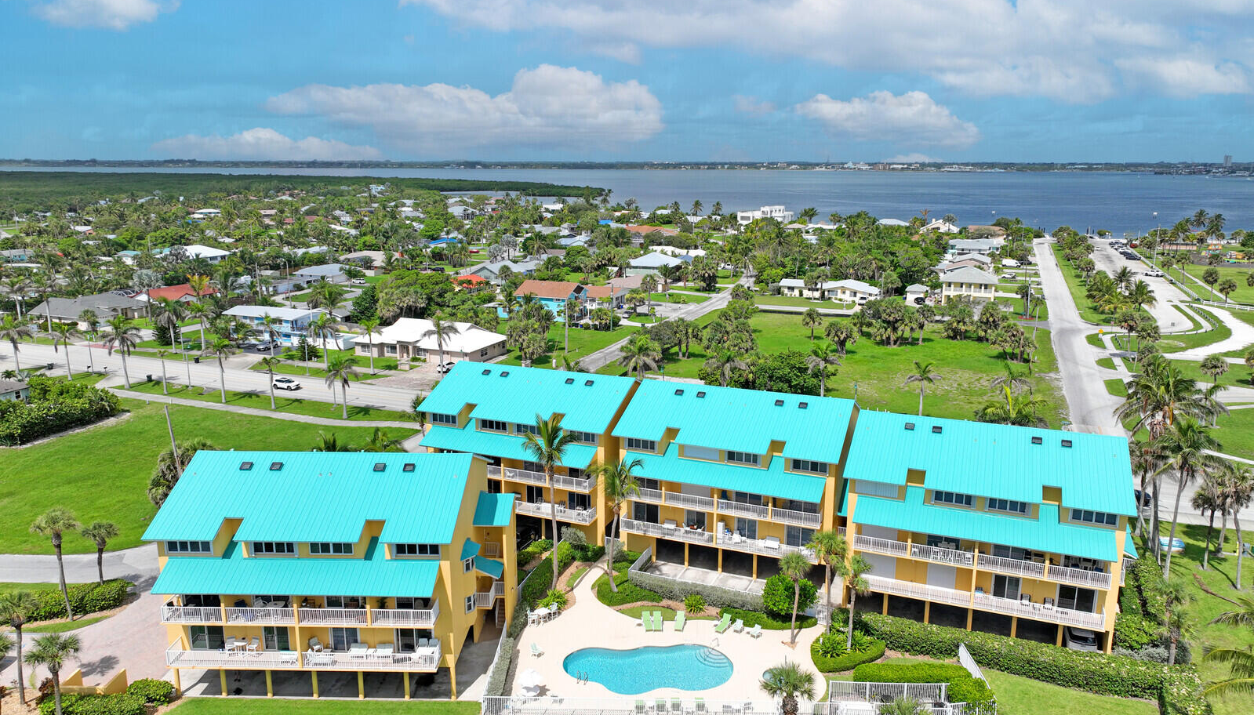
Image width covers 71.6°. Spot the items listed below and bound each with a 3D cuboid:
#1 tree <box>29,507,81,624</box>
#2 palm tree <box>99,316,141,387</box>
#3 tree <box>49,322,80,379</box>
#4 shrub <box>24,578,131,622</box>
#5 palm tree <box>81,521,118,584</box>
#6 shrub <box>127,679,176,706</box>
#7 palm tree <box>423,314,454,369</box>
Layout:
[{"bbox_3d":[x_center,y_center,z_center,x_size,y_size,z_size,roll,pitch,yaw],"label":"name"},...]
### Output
[{"bbox_3d":[-41.585,15.396,63.918,3.712,8.781,3.712,0,13,0],"label":"tree"},{"bbox_3d":[-72.007,-0.698,124.230,5.072,10.706,5.072,-7,15,-30],"label":"palm tree"},{"bbox_3d":[-83.459,-0.904,129.533,3.919,8.765,3.919,-8,15,-33],"label":"tree"},{"bbox_3d":[-42.115,18.627,66.815,6.900,1.200,3.000,-4,13,-18],"label":"shrub"},{"bbox_3d":[-41.237,15.843,68.500,2.800,6.300,2.800,0,13,0],"label":"palm tree"},{"bbox_3d":[-30.101,21.280,55.419,3.000,1.050,1.800,0,13,0],"label":"shrub"},{"bbox_3d":[-27.512,-1.225,127.567,4.479,10.267,4.479,-3,13,-12],"label":"palm tree"}]

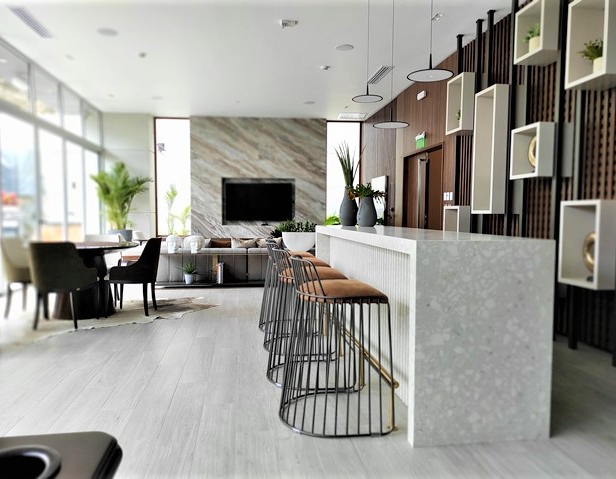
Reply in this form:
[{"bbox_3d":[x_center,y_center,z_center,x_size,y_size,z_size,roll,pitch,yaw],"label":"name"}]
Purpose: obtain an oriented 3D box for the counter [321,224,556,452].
[{"bbox_3d":[0.625,0.403,3.505,0.686,0.955,2.744,0,3,-8],"label":"counter"}]

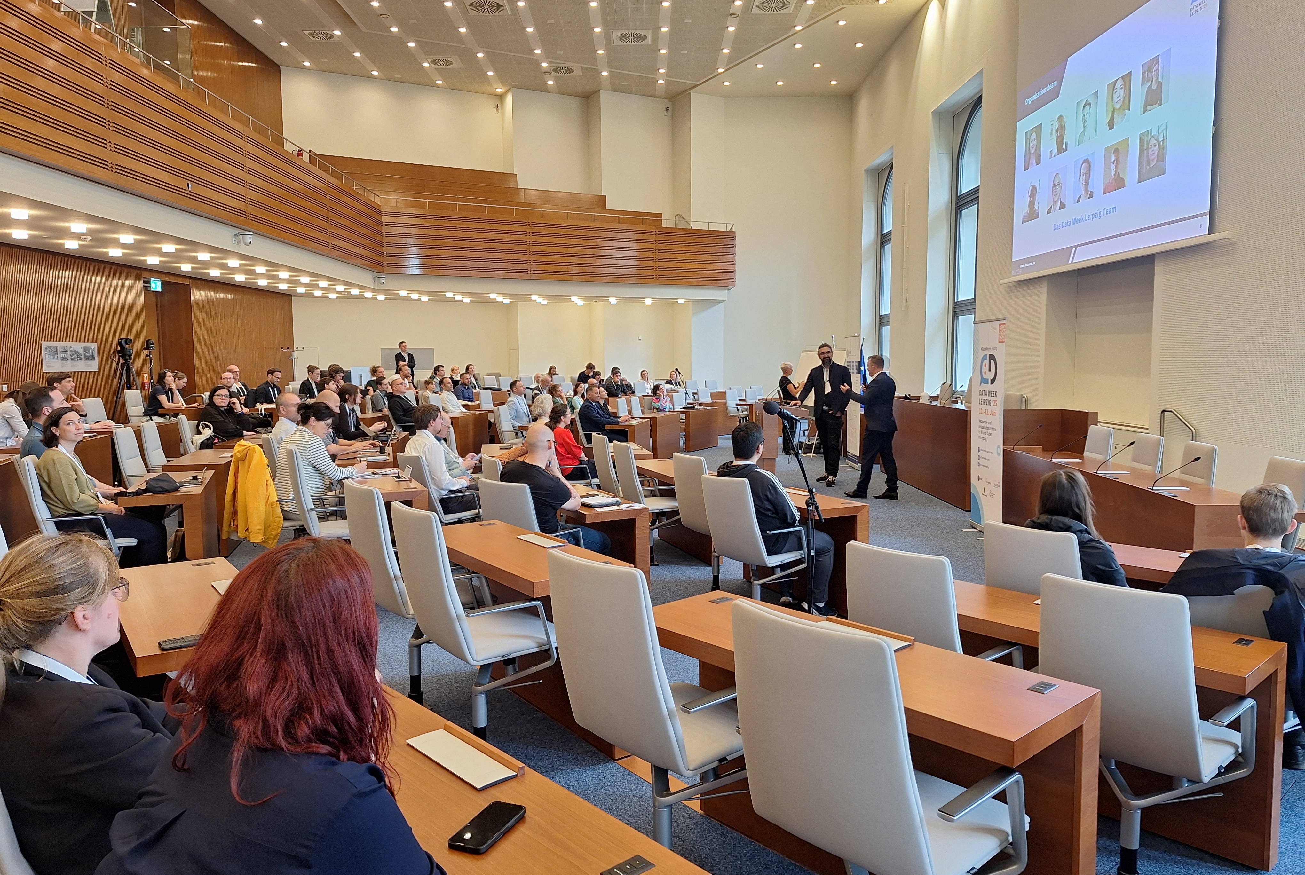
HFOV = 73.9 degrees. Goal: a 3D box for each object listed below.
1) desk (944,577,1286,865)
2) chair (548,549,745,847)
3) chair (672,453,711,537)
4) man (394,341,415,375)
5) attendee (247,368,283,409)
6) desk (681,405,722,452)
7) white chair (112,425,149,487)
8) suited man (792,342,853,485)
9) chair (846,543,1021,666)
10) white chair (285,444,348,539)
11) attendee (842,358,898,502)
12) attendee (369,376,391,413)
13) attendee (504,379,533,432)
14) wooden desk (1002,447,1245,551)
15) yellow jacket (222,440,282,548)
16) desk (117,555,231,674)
[{"bbox_3d":[1.532,1.041,3.276,0.455,0.740,1.290,-5,7,-43],"label":"desk"},{"bbox_3d":[0.052,0.821,2.550,0.610,1.060,0.600,-5,7,-43],"label":"chair"},{"bbox_3d":[0.455,0.646,6.191,0.600,1.020,0.560,-3,5,-30],"label":"chair"},{"bbox_3d":[-5.429,-1.186,19.052,0.540,1.840,0.360,-3,6,-32],"label":"man"},{"bbox_3d":[-5.158,-0.291,11.852,0.750,1.308,0.550,0,5,10],"label":"attendee"},{"bbox_3d":[0.818,-0.157,16.873,0.440,0.738,1.300,2,5,27],"label":"desk"},{"bbox_3d":[-4.186,0.450,7.356,0.600,1.020,0.560,-2,5,-18],"label":"white chair"},{"bbox_3d":[2.366,-0.342,12.001,0.800,1.907,0.450,1,5,16],"label":"suited man"},{"bbox_3d":[1.053,0.886,3.260,0.600,1.060,0.610,4,7,44],"label":"chair"},{"bbox_3d":[-2.016,0.558,5.660,0.620,1.000,0.600,-3,5,-25],"label":"white chair"},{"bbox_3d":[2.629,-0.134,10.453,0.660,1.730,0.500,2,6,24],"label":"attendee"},{"bbox_3d":[-4.263,-0.312,14.057,0.780,1.347,0.500,0,5,0],"label":"attendee"},{"bbox_3d":[-1.793,-0.113,12.539,0.750,1.430,0.520,0,5,7],"label":"attendee"},{"bbox_3d":[3.965,0.638,7.627,0.580,0.750,4.150,0,5,5],"label":"wooden desk"},{"bbox_3d":[-2.522,0.357,5.472,0.350,0.650,0.460,-3,6,-25],"label":"yellow jacket"},{"bbox_3d":[-1.571,0.915,2.976,0.434,0.750,1.236,-4,6,-36],"label":"desk"}]

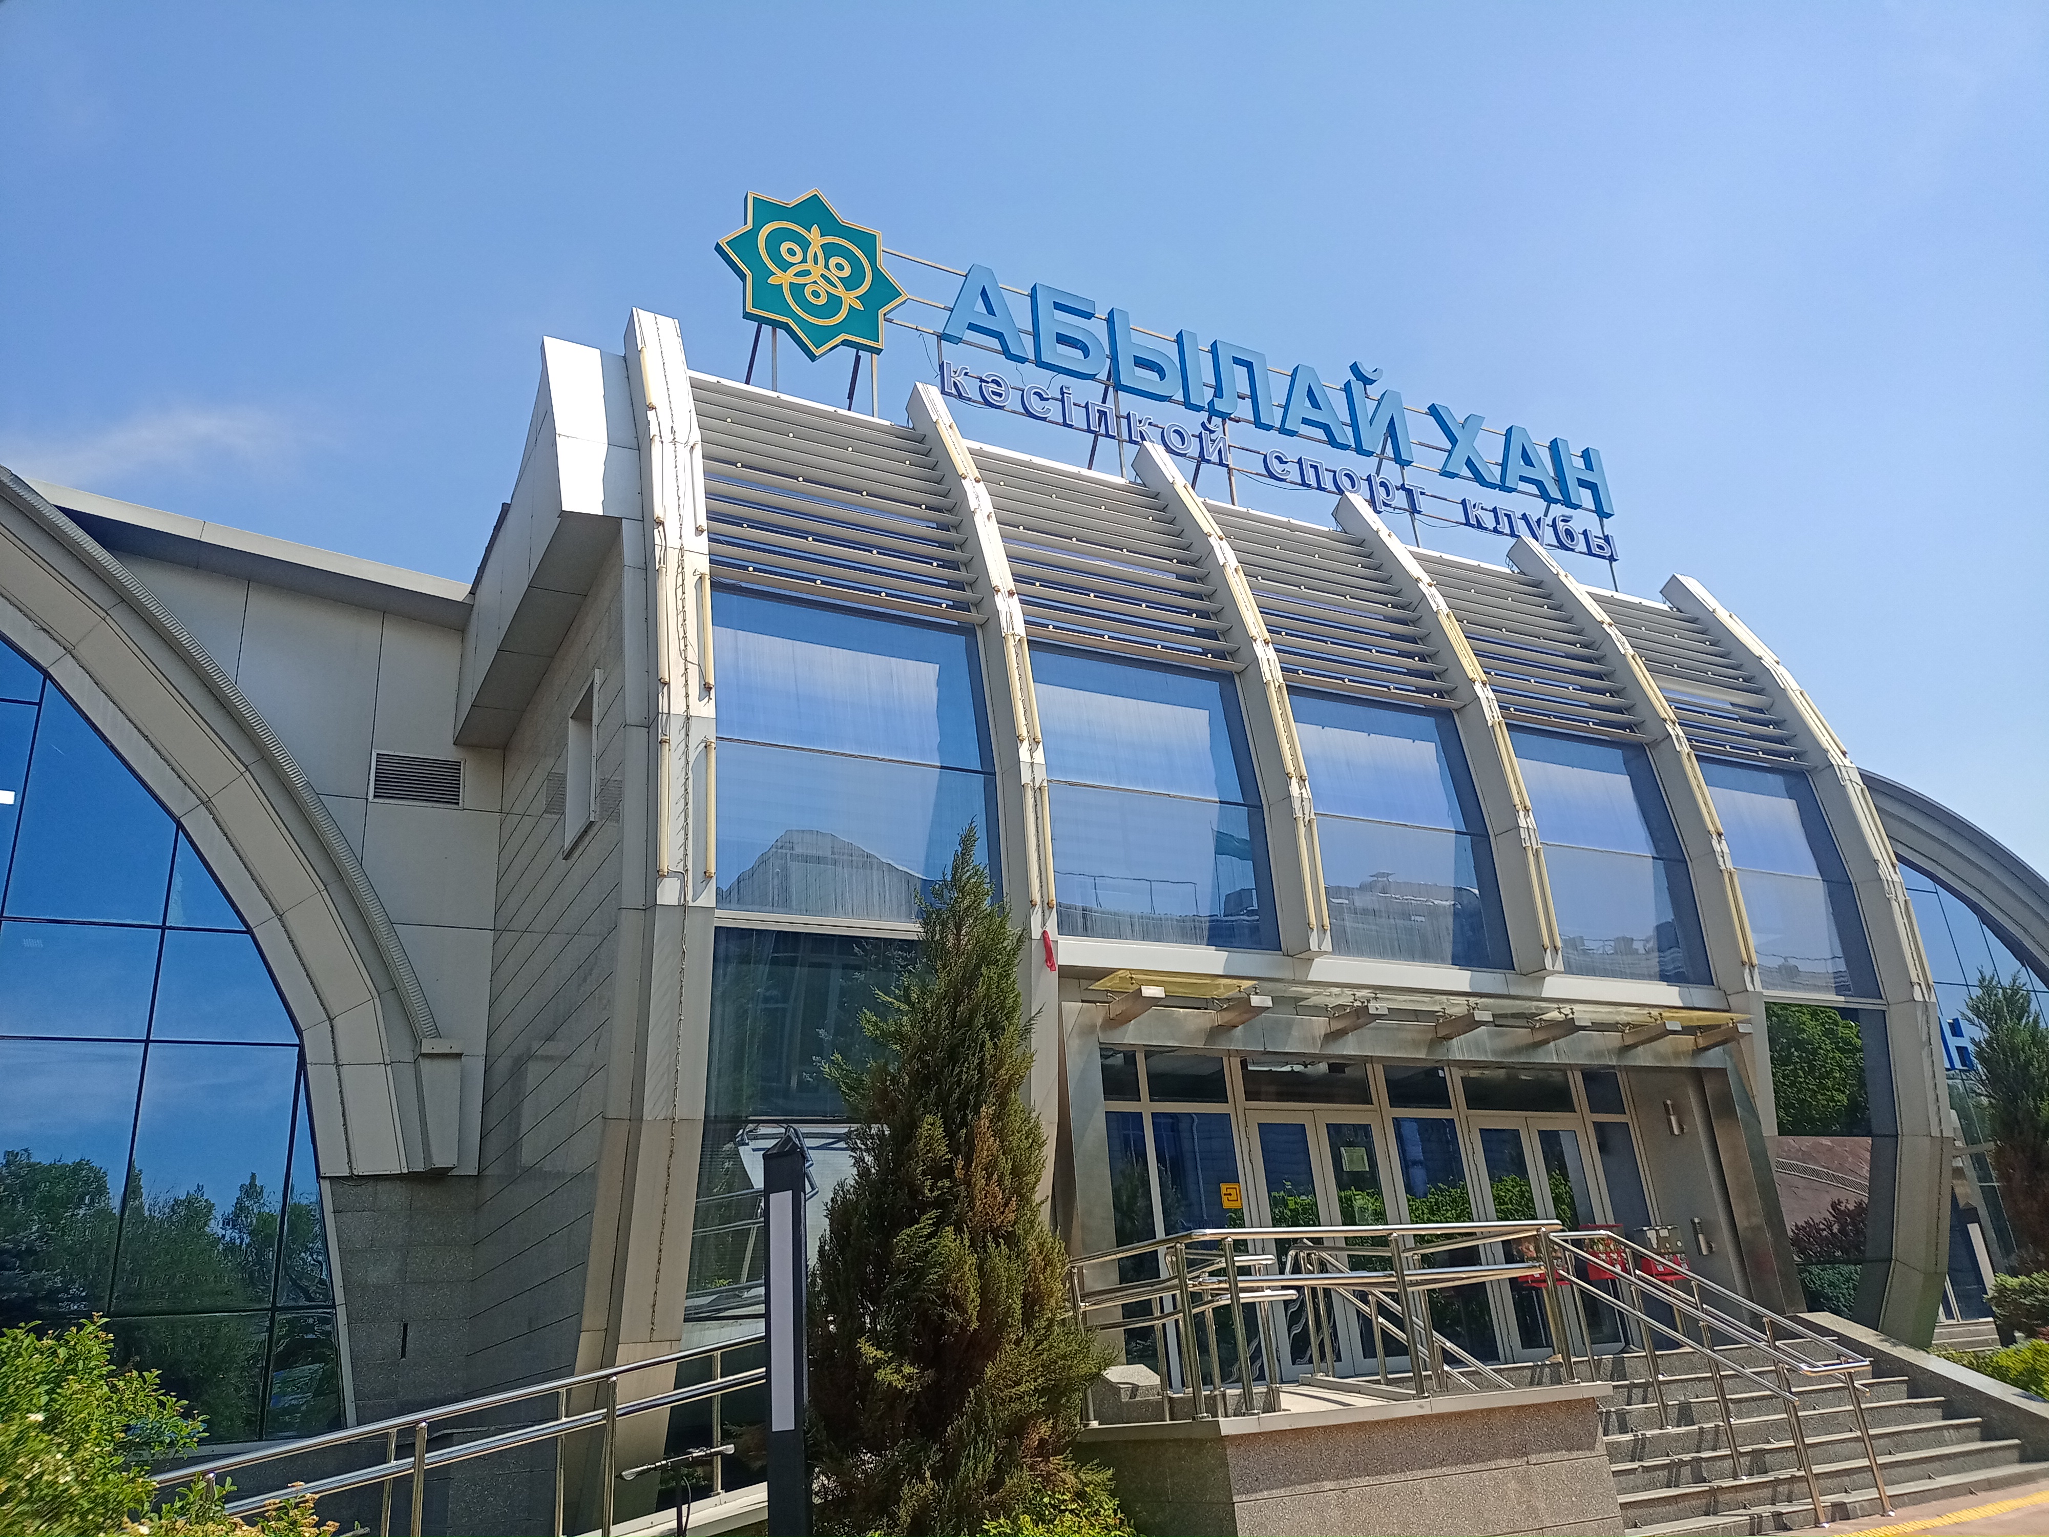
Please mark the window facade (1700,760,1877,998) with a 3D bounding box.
[{"bbox_3d":[7.788,1.085,17.273,2.387,2.616,0.200,8,-26,-28],"label":"window facade"}]

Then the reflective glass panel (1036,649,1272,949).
[{"bbox_3d":[0.934,0.177,13.582,2.387,2.616,0.200,8,-26,-28],"label":"reflective glass panel"}]

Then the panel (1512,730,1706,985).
[{"bbox_3d":[5.503,0.783,16.043,2.387,2.616,0.200,8,-26,-28],"label":"panel"}]

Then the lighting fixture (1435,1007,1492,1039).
[{"bbox_3d":[3.642,2.126,13.710,0.195,0.105,0.460,8,-26,-28],"label":"lighting fixture"}]

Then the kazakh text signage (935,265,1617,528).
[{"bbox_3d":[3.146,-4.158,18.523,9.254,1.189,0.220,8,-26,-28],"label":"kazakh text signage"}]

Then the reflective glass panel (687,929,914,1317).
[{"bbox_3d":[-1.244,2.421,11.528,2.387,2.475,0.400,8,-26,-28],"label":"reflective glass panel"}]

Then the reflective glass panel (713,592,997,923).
[{"bbox_3d":[-1.351,-0.125,12.352,2.387,2.616,0.200,8,-26,-28],"label":"reflective glass panel"}]

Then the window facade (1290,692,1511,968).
[{"bbox_3d":[3.219,0.480,14.813,2.387,2.616,0.200,8,-26,-28],"label":"window facade"}]

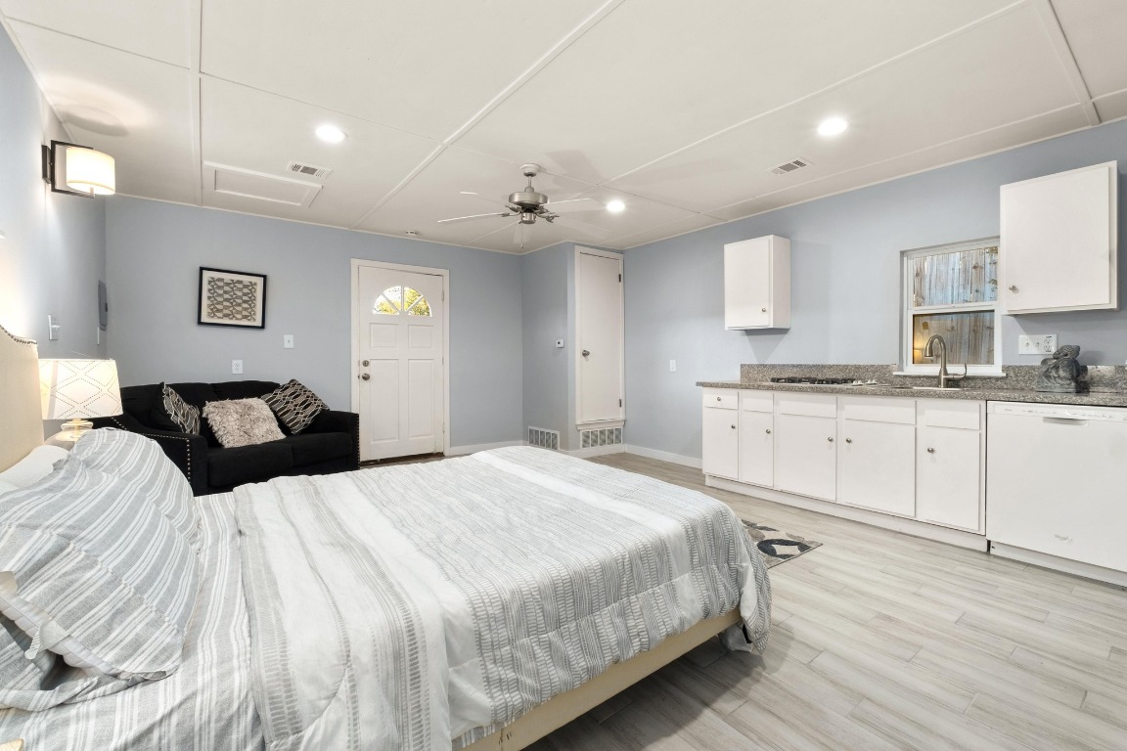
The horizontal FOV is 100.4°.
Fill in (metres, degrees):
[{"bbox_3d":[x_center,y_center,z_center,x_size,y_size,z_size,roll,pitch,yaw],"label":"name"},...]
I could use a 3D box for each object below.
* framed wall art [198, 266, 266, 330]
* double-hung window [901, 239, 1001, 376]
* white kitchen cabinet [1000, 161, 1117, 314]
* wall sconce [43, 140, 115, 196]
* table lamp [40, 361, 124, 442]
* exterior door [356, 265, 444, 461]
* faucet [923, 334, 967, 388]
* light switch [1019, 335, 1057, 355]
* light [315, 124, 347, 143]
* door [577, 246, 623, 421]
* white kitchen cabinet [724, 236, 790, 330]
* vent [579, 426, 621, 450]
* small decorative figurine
[{"bbox_3d":[-2.867,-0.663,4.086,0.485,0.482,0.030,-2,2,-38],"label":"framed wall art"},{"bbox_3d":[2.661,-0.460,3.244,0.080,0.890,0.570,-2,2,-38],"label":"double-hung window"},{"bbox_3d":[2.814,-0.730,2.667,0.310,0.757,0.450,-1,2,-37],"label":"white kitchen cabinet"},{"bbox_3d":[-2.401,-1.016,2.341,0.245,0.240,0.170,-2,2,-38],"label":"wall sconce"},{"bbox_3d":[-2.097,0.178,2.028,0.290,0.500,0.290,-1,2,-37],"label":"table lamp"},{"bbox_3d":[-1.766,-0.123,5.173,0.920,2.040,0.050,-1,2,-37],"label":"exterior door"},{"bbox_3d":[2.487,-0.088,3.052,0.260,0.350,0.165,-2,2,-34],"label":"faucet"},{"bbox_3d":[2.873,-0.184,2.847,0.015,0.116,0.163,-1,2,-37],"label":"light switch"},{"bbox_3d":[-1.339,-1.393,2.706,0.170,0.030,0.170,-2,2,-38],"label":"light"},{"bbox_3d":[0.424,-0.440,5.442,0.655,1.940,0.050,-1,2,-37],"label":"door"},{"bbox_3d":[1.701,-0.785,4.134,0.310,0.760,0.452,-1,2,-37],"label":"white kitchen cabinet"},{"bbox_3d":[0.450,0.730,5.470,0.654,0.210,0.030,-1,2,-37],"label":"vent"},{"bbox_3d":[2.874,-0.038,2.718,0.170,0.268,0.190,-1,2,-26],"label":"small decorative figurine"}]

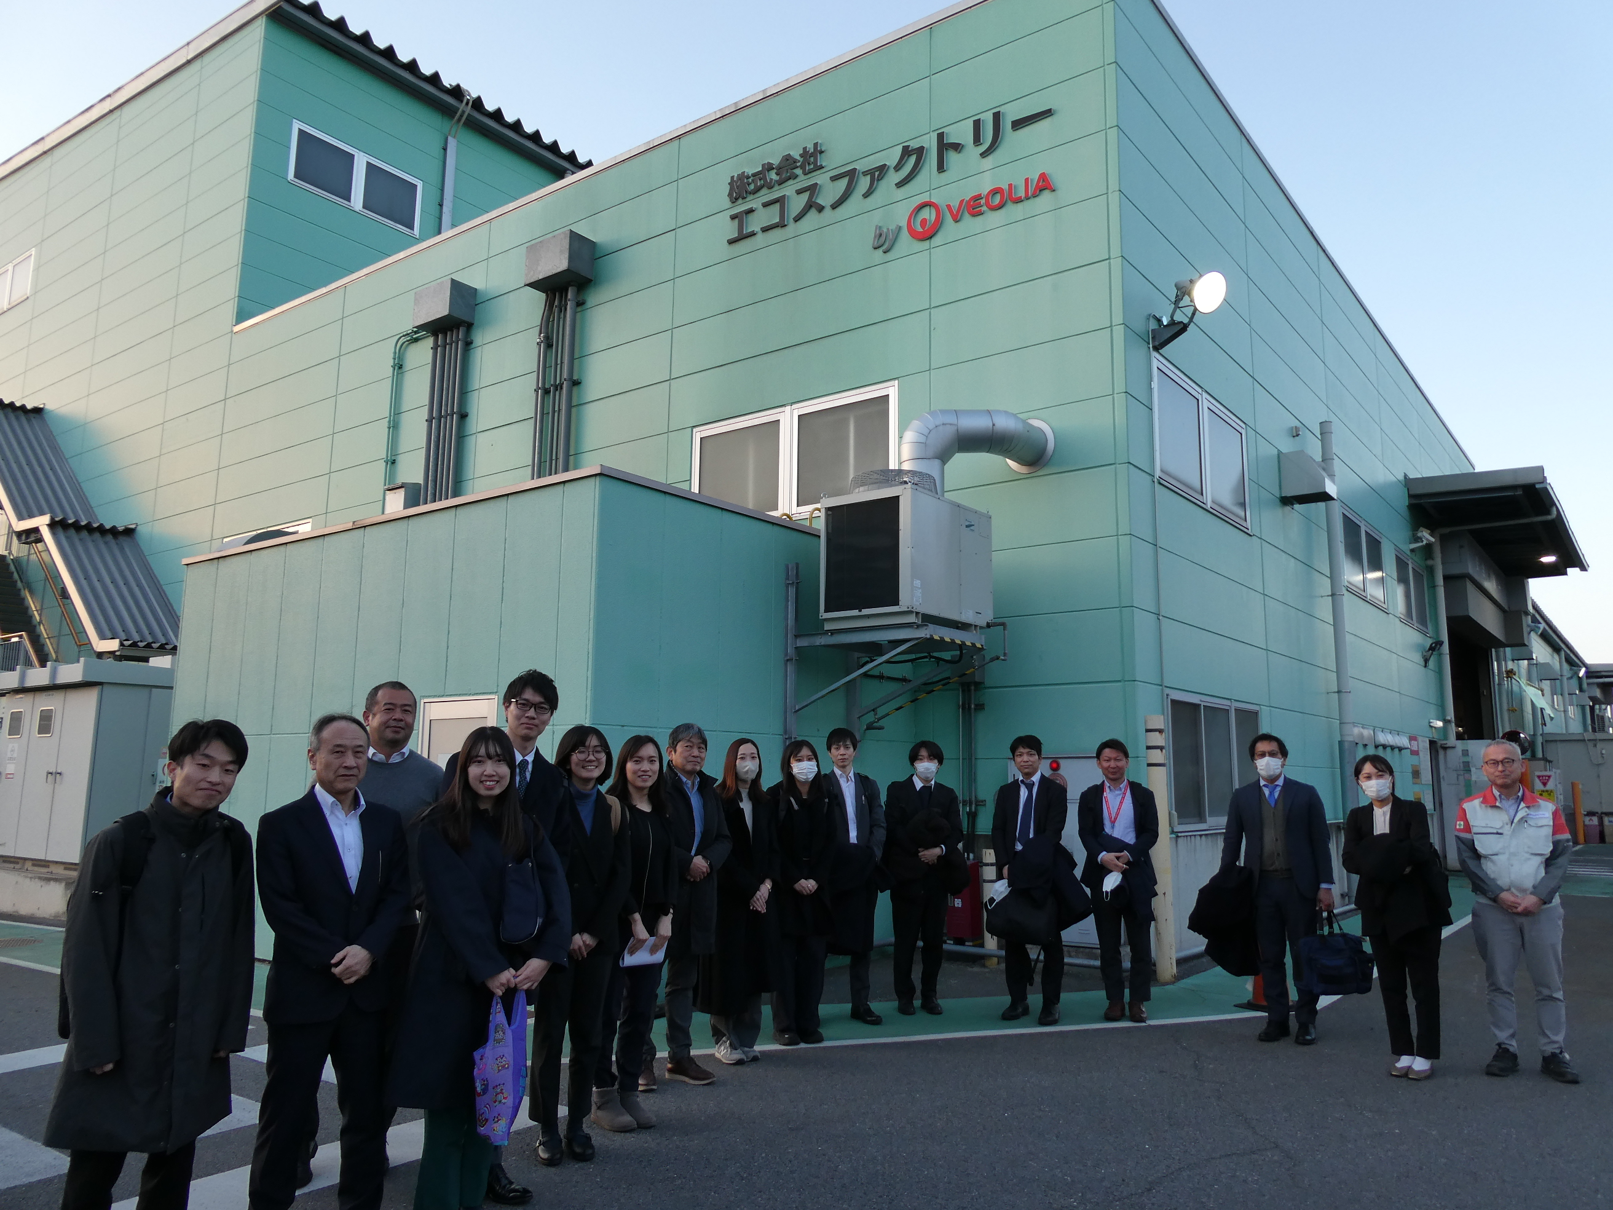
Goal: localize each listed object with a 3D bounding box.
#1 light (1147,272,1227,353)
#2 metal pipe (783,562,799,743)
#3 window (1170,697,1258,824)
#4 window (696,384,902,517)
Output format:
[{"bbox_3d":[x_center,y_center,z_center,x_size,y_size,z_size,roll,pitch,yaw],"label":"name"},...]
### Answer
[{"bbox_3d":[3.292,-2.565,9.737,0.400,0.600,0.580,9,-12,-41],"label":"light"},{"bbox_3d":[-0.113,0.403,8.687,0.100,1.510,0.110,-6,-11,38],"label":"metal pipe"},{"bbox_3d":[3.799,1.455,10.332,0.100,1.120,2.500,-6,-11,38],"label":"window"},{"bbox_3d":[-0.181,-1.459,11.560,2.720,1.230,0.120,-5,-10,37],"label":"window"}]

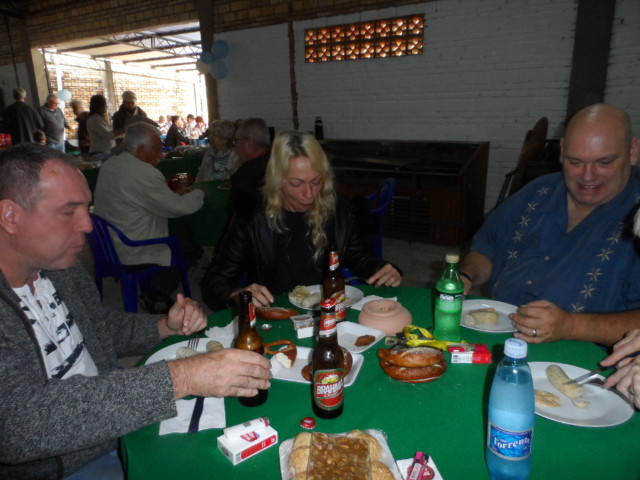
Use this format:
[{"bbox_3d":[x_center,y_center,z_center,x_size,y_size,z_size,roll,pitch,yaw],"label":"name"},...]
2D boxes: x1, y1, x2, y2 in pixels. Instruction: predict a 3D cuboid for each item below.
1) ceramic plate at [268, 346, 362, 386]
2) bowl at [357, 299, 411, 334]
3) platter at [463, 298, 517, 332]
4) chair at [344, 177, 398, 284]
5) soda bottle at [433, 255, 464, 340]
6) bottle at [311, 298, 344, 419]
[{"bbox_3d":[-0.020,0.291,1.022,0.214,0.030,0.148,2,14,16],"label":"ceramic plate"},{"bbox_3d":[0.183,0.216,1.237,0.146,0.062,0.146,-1,14,0],"label":"bowl"},{"bbox_3d":[0.478,0.217,1.272,0.232,0.029,0.232,-1,14,0],"label":"platter"},{"bbox_3d":[0.309,-0.048,3.720,0.570,0.840,0.570,-3,14,-5],"label":"chair"},{"bbox_3d":[0.335,0.148,1.150,0.068,0.227,0.068,-1,14,0],"label":"soda bottle"},{"bbox_3d":[0.015,0.227,0.858,0.061,0.231,0.061,0,14,6],"label":"bottle"}]

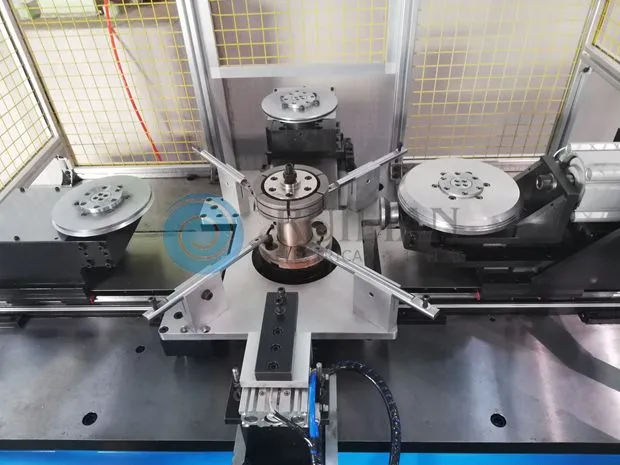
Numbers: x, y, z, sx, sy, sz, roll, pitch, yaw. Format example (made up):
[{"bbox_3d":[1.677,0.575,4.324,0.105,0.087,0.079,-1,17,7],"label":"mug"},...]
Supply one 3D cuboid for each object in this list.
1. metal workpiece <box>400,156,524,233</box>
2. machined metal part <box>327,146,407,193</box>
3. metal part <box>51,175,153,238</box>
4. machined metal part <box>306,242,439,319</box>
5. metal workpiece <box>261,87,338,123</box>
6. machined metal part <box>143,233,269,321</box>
[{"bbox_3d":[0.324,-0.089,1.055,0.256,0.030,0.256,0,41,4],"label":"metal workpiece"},{"bbox_3d":[0.153,-0.164,1.242,0.272,0.020,0.020,-28,46,-26],"label":"machined metal part"},{"bbox_3d":[-0.463,-0.066,1.088,0.210,0.030,0.210,-1,40,3],"label":"metal part"},{"bbox_3d":[0.113,0.085,0.946,0.300,0.018,0.026,28,50,31],"label":"machined metal part"},{"bbox_3d":[-0.027,-0.364,1.352,0.214,0.025,0.214,-1,40,3],"label":"metal workpiece"},{"bbox_3d":[-0.199,0.082,0.972,0.026,0.018,0.299,31,51,33],"label":"machined metal part"}]

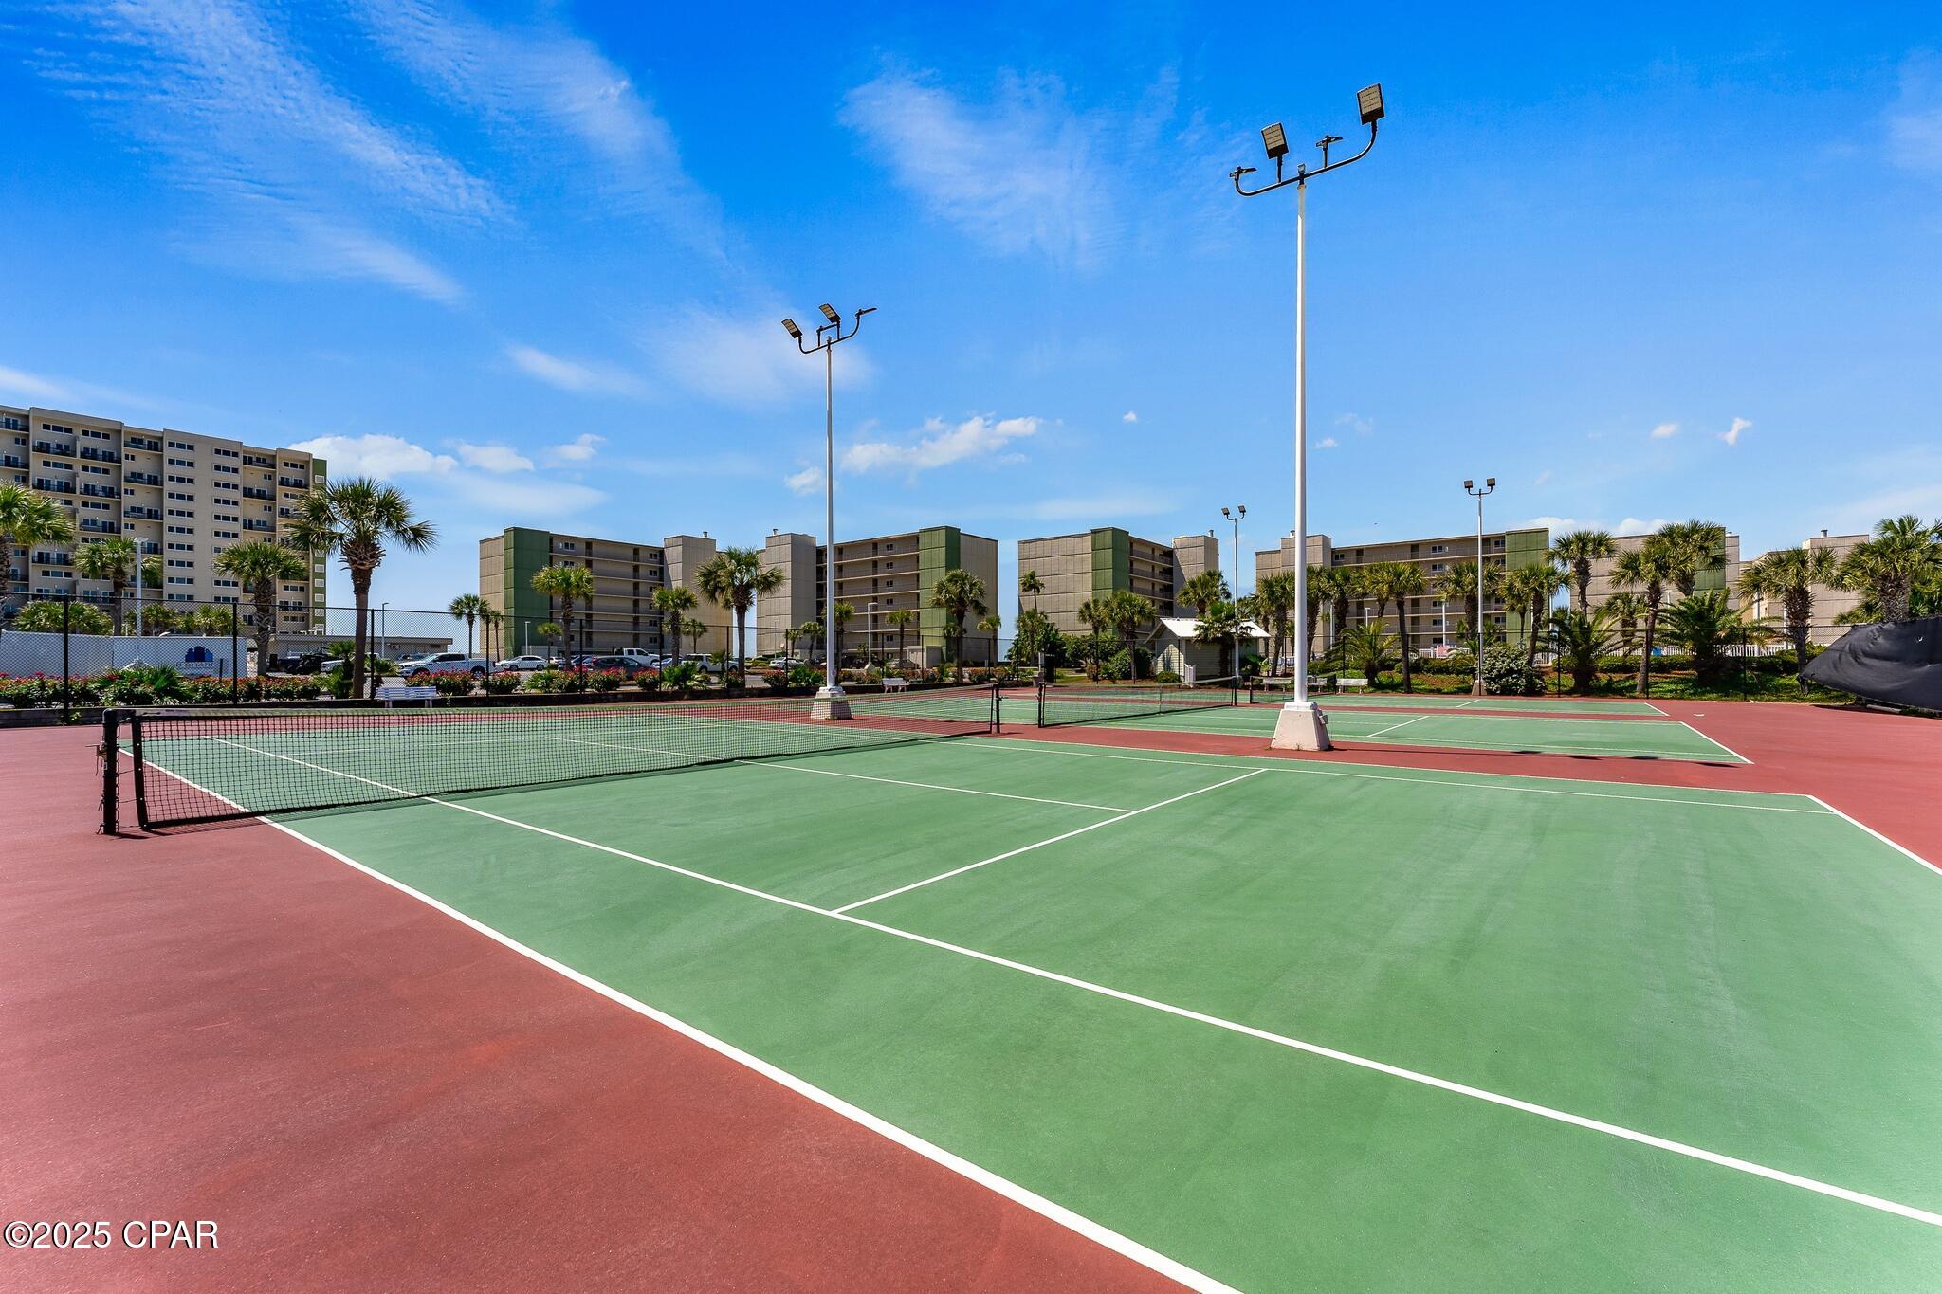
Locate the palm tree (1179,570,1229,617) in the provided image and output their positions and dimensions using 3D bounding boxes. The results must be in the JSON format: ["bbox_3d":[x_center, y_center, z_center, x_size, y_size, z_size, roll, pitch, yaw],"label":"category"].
[{"bbox_3d":[17.012,-1.414,55.160,3.570,8.480,3.570,0,-1,0],"label":"palm tree"}]

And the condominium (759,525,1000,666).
[{"bbox_3d":[-15.753,-6.277,117.866,38.600,19.000,14.700,-1,-2,37],"label":"condominium"}]

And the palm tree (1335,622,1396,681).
[{"bbox_3d":[22.352,0.322,42.705,3.193,3.562,3.033,-1,-2,28],"label":"palm tree"}]

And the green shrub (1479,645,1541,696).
[{"bbox_3d":[27.548,1.181,38.512,2.706,2.671,2.436,-1,-2,36],"label":"green shrub"}]

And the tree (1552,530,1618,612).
[{"bbox_3d":[33.990,-2.360,41.925,2.879,8.427,2.735,-1,-2,39],"label":"tree"}]

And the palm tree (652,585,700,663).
[{"bbox_3d":[-16.552,-0.681,42.355,2.550,5.450,2.550,0,-1,0],"label":"palm tree"}]

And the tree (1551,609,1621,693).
[{"bbox_3d":[30.970,0.216,38.254,3.100,4.250,3.100,-1,-2,39],"label":"tree"}]

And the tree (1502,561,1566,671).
[{"bbox_3d":[34.616,-1.773,46.589,3.400,7.100,3.400,-1,-2,37],"label":"tree"}]

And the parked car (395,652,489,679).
[{"bbox_3d":[-34.873,1.318,50.235,1.900,1.870,5.400,-1,-2,38],"label":"parked car"}]

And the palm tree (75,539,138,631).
[{"bbox_3d":[-48.033,-2.354,42.596,3.600,7.700,3.700,-1,-2,42],"label":"palm tree"}]

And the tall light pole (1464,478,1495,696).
[{"bbox_3d":[25.966,-3.104,38.739,1.450,11.100,0.800,-1,-2,37],"label":"tall light pole"}]

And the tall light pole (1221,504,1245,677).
[{"bbox_3d":[15.967,-2.955,45.803,1.430,11.310,1.120,-1,-2,38],"label":"tall light pole"}]

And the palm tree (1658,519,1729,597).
[{"bbox_3d":[38.232,-2.491,39.975,2.728,8.517,2.592,-1,-2,44],"label":"palm tree"}]

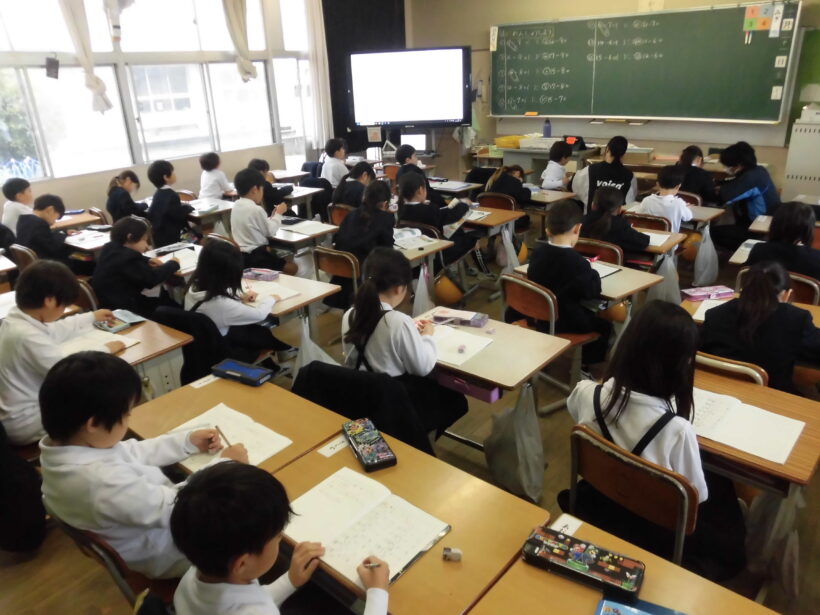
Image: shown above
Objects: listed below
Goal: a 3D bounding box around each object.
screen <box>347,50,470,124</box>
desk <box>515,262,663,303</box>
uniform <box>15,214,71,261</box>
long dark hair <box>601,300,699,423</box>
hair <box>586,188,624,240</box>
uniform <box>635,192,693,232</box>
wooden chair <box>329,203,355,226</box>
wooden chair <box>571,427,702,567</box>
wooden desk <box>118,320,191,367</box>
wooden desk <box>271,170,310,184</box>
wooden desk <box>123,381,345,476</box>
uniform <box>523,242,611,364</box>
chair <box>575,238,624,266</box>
[{"bbox_3d":[-0.013,-2.715,7.025,1.530,0.910,0.090,5,24,17],"label":"screen"},{"bbox_3d":[0.969,0.064,3.199,0.450,0.570,0.650,-19,28,-36],"label":"desk"},{"bbox_3d":[-2.542,-0.464,3.943,0.380,0.400,0.400,16,29,38],"label":"uniform"},{"bbox_3d":[0.629,0.129,1.484,0.230,0.310,0.240,16,28,37],"label":"long dark hair"},{"bbox_3d":[1.196,-0.580,3.448,0.200,0.300,0.220,16,29,38],"label":"hair"},{"bbox_3d":[1.763,-0.631,4.014,0.340,0.460,0.400,-22,29,-40],"label":"uniform"},{"bbox_3d":[-0.389,-0.573,4.773,0.360,0.620,0.400,14,27,36],"label":"wooden chair"},{"bbox_3d":[0.777,0.620,1.850,0.420,0.570,0.370,-21,29,-37],"label":"wooden chair"},{"bbox_3d":[-1.274,0.402,2.485,0.642,0.570,0.438,14,27,35],"label":"wooden desk"},{"bbox_3d":[-1.494,-1.242,6.533,0.650,0.580,0.450,16,28,37],"label":"wooden desk"},{"bbox_3d":[-0.546,0.614,1.878,0.642,0.570,0.438,15,28,37],"label":"wooden desk"},{"bbox_3d":[0.752,-0.020,2.874,0.440,0.660,0.360,-19,28,-37],"label":"uniform"},{"bbox_3d":[1.206,-0.173,3.591,0.370,0.620,0.420,16,28,37],"label":"chair"}]

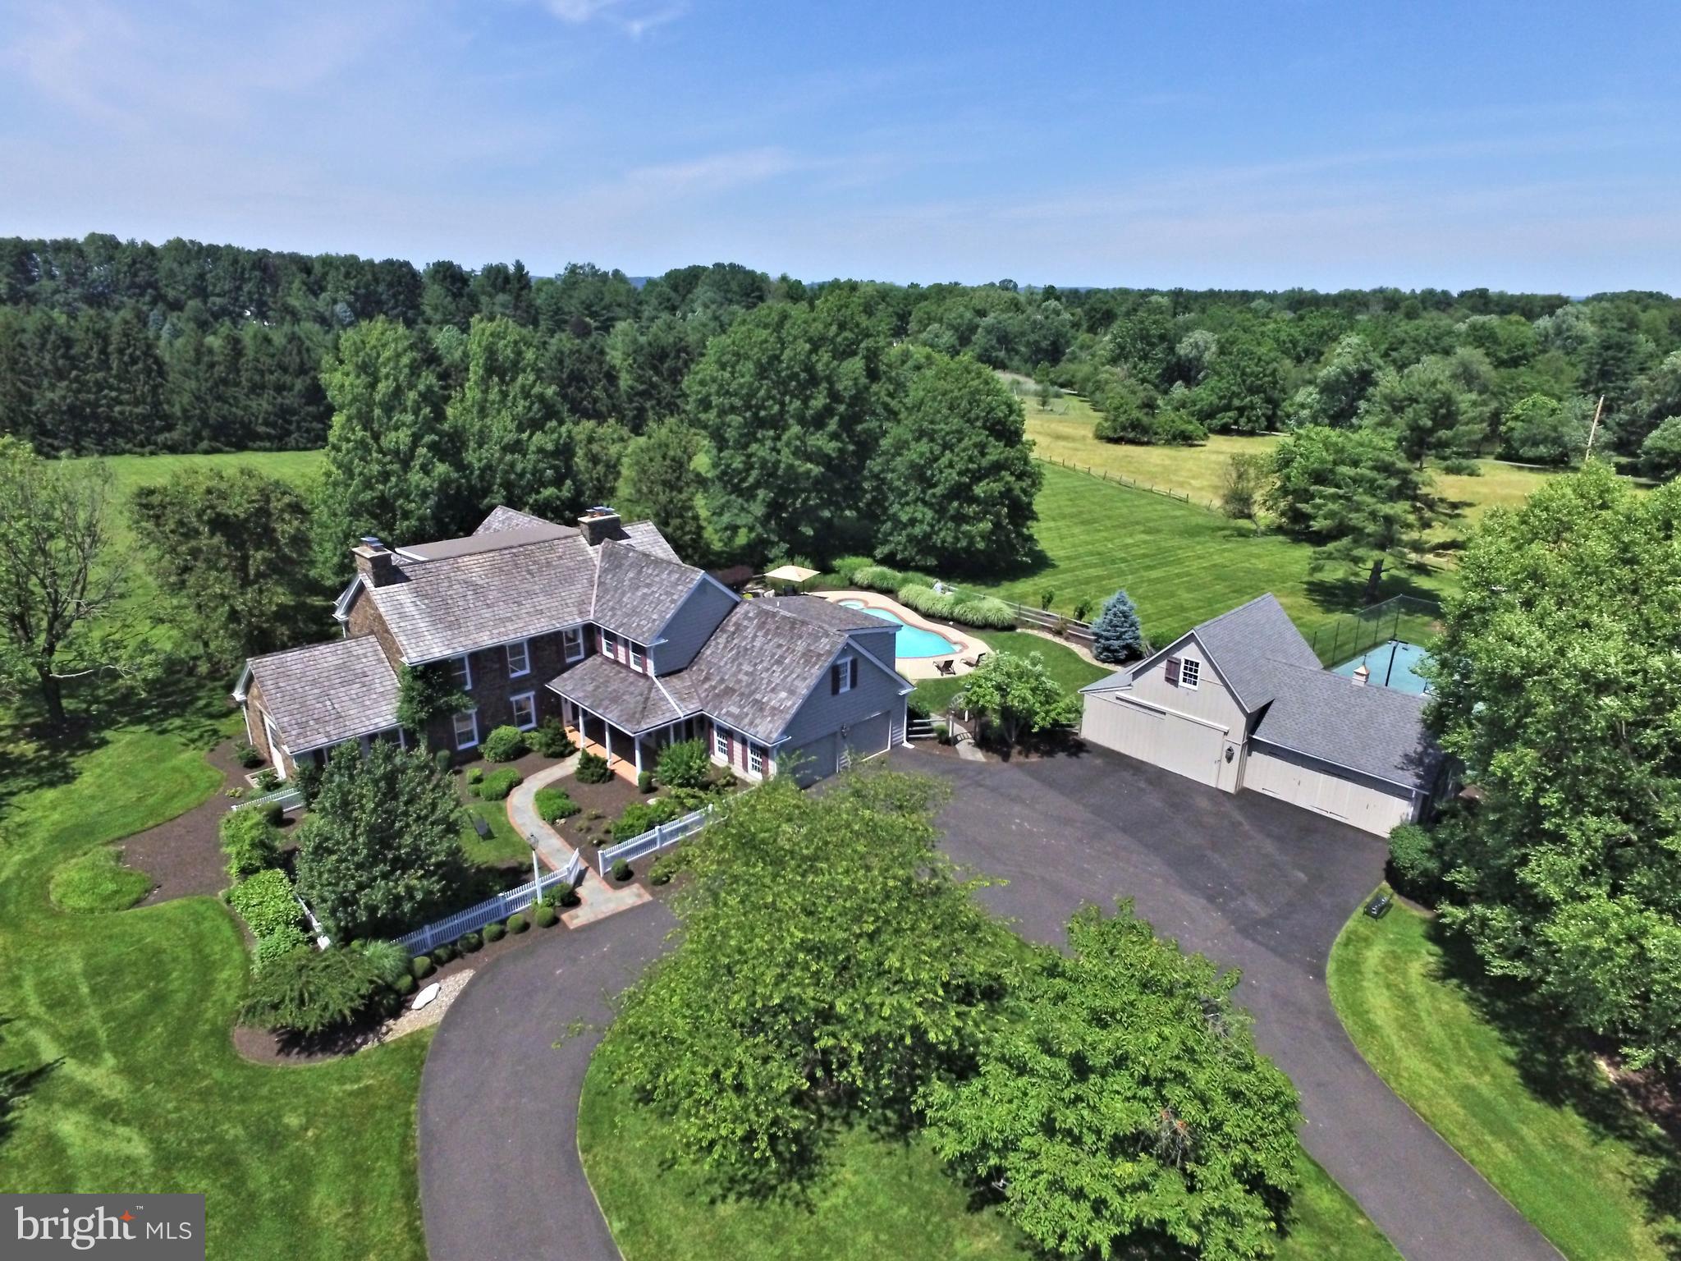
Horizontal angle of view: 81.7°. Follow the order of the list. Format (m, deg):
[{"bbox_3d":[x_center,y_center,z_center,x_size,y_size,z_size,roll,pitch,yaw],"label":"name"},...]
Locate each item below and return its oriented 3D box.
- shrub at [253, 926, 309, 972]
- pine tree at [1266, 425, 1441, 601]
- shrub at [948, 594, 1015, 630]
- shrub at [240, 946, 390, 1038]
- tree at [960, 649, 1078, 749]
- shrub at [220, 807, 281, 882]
[{"bbox_3d":[-18.491,10.347,32.000,1.600,1.200,1.600,0,19,0],"label":"shrub"},{"bbox_3d":[35.972,-8.145,69.350,10.200,12.600,9.800,0,19,0],"label":"pine tree"},{"bbox_3d":[9.512,-1.342,65.542,4.500,1.800,3.600,0,19,0],"label":"shrub"},{"bbox_3d":[-16.339,11.076,30.145,4.219,1.753,3.291,1,19,0],"label":"shrub"},{"bbox_3d":[8.671,3.414,47.508,5.900,4.600,5.600,0,19,0],"label":"tree"},{"bbox_3d":[-22.371,8.073,36.939,2.000,2.200,2.200,0,19,0],"label":"shrub"}]

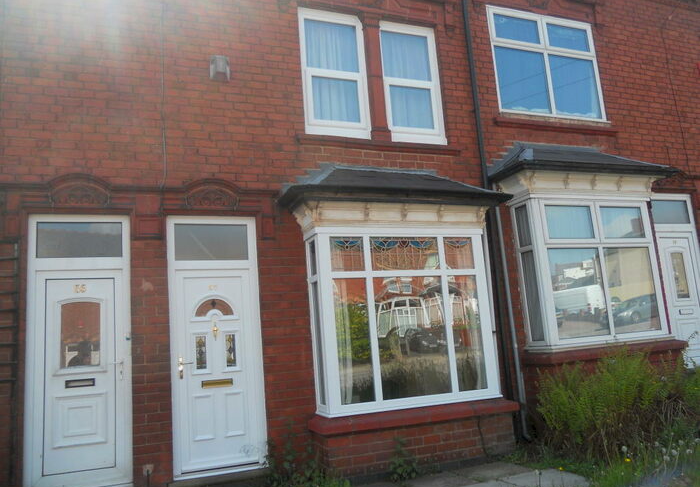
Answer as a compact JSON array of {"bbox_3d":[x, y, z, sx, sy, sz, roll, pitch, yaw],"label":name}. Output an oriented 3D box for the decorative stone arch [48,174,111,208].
[{"bbox_3d":[-2.599,-0.507,5.261,0.534,0.332,0.110,0,-11,-22],"label":"decorative stone arch"}]

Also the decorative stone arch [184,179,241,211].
[{"bbox_3d":[-1.448,-0.509,5.735,0.562,0.326,0.110,0,-11,-22],"label":"decorative stone arch"}]

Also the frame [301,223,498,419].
[{"bbox_3d":[0.610,0.818,6.086,2.057,1.899,0.413,0,-11,-22],"label":"frame"}]

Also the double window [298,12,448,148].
[{"bbox_3d":[0.297,-2.069,6.907,1.920,1.633,0.090,0,-11,-22],"label":"double window"}]

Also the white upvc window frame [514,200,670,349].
[{"bbox_3d":[3.226,0.370,7.254,2.099,1.899,0.413,0,-11,-22],"label":"white upvc window frame"}]

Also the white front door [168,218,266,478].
[{"bbox_3d":[-1.366,0.991,5.591,0.925,2.578,0.090,0,-11,-22],"label":"white front door"}]

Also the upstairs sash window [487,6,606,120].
[{"bbox_3d":[2.922,-2.636,8.105,1.994,1.633,0.090,0,-11,-22],"label":"upstairs sash window"}]

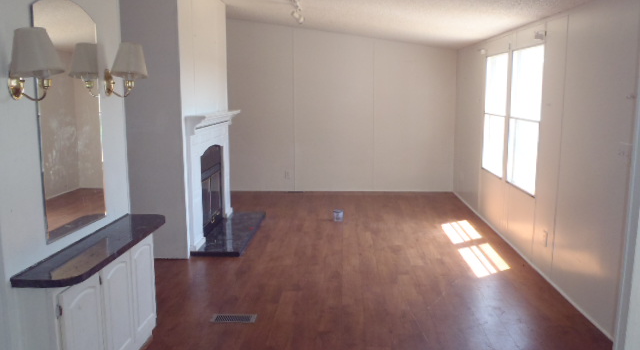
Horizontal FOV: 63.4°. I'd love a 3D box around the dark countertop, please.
[{"bbox_3d":[-1.173,0.377,2.839,0.279,0.036,1.209,0,9,3],"label":"dark countertop"}]

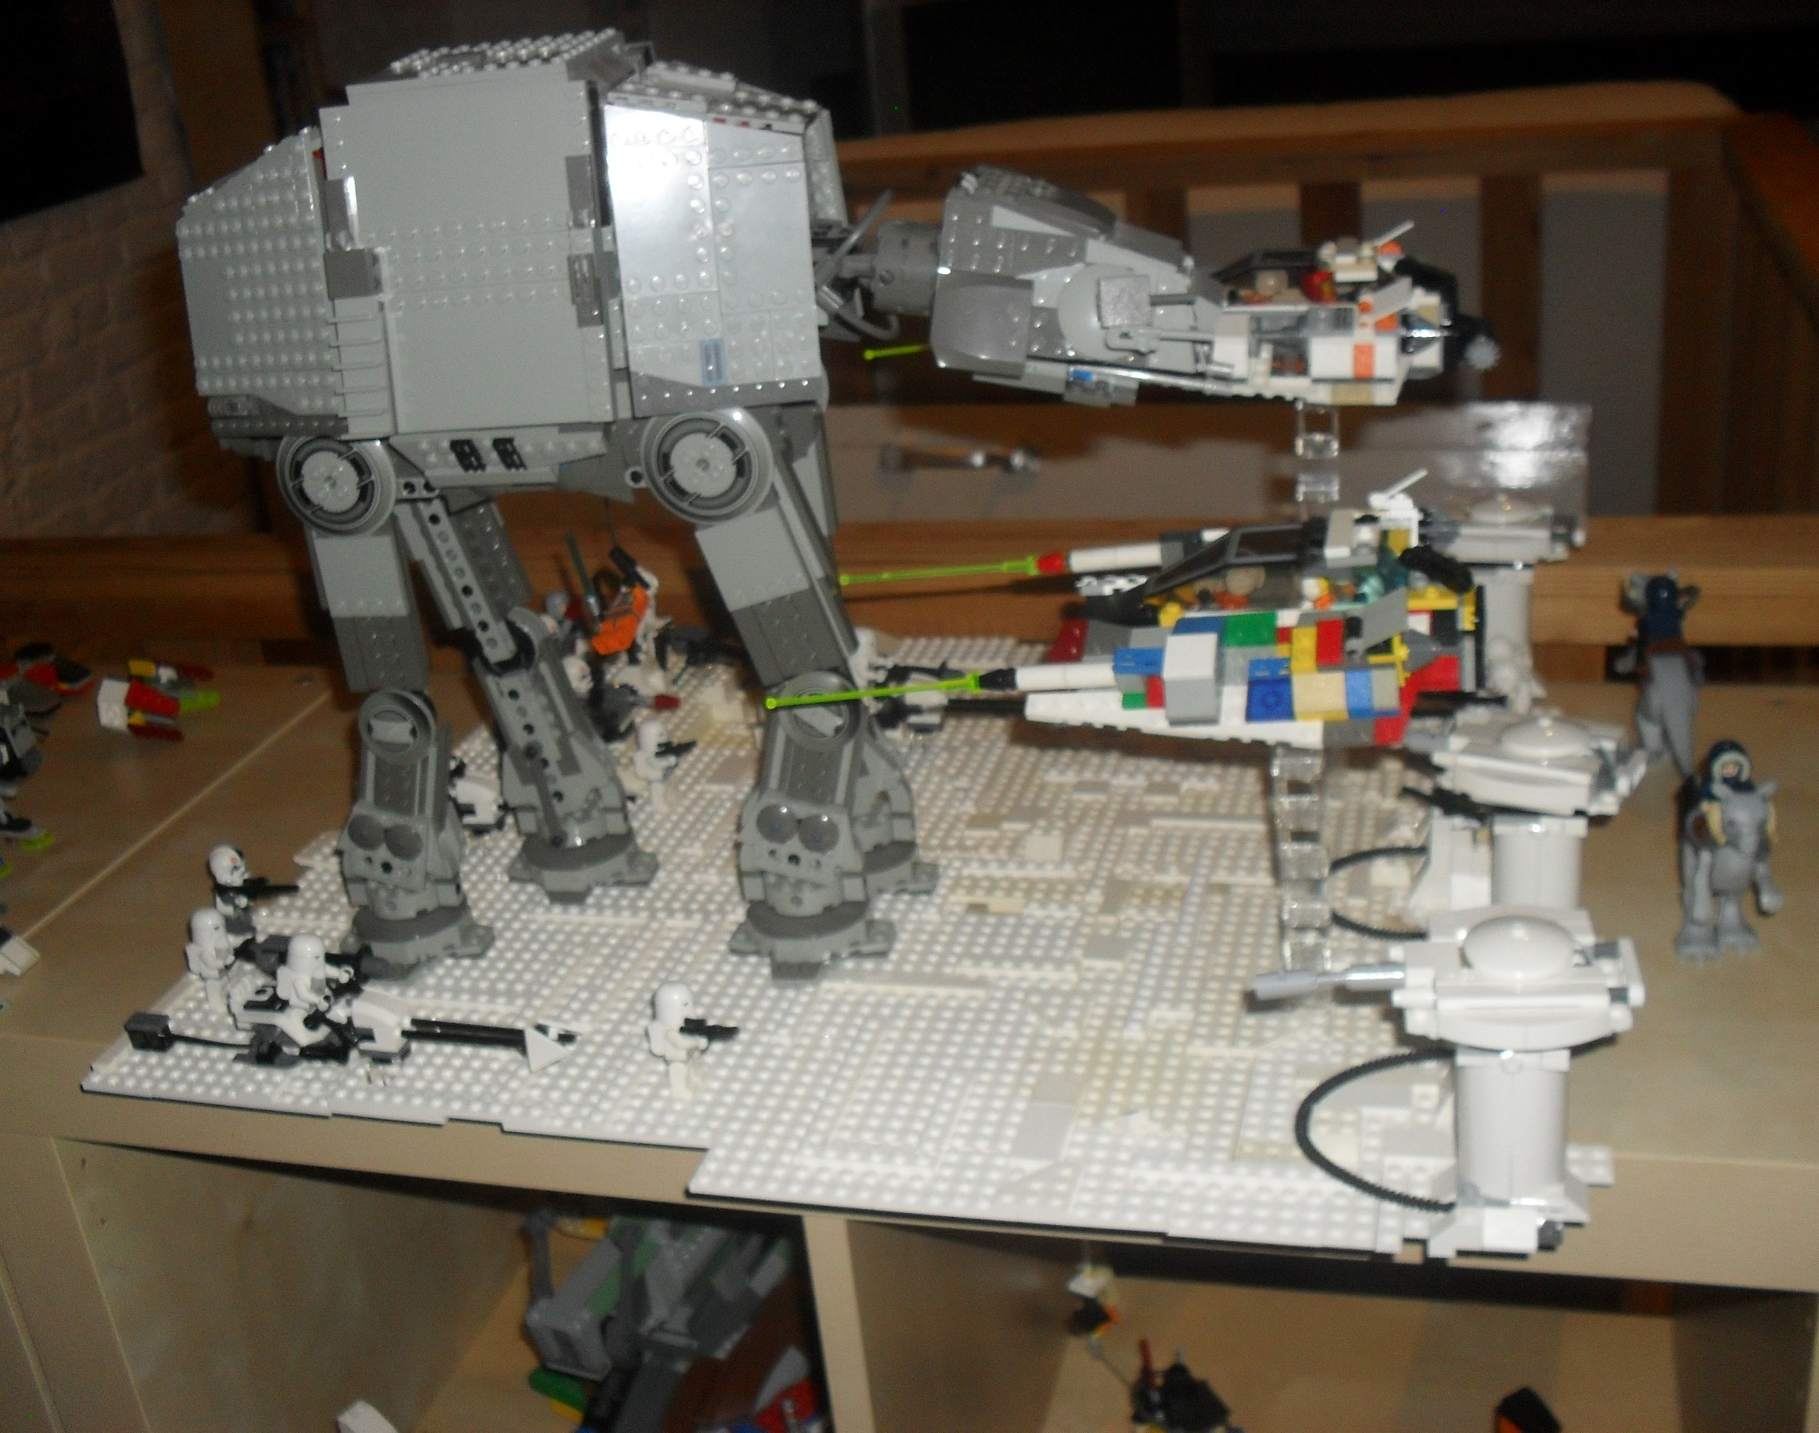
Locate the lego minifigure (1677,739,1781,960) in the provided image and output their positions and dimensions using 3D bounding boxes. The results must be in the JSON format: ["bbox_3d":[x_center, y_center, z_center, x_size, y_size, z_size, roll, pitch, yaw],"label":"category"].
[{"bbox_3d":[0.305,0.046,0.724,0.037,0.080,0.065,-1,23,11],"label":"lego minifigure"}]

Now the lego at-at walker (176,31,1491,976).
[{"bbox_3d":[-0.037,-0.078,0.730,0.463,0.353,0.134,1,23,16],"label":"lego at-at walker"}]

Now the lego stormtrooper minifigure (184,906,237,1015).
[{"bbox_3d":[-0.279,0.098,0.772,0.022,0.044,0.025,1,23,16],"label":"lego stormtrooper minifigure"}]

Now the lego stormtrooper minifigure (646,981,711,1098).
[{"bbox_3d":[-0.082,0.114,0.683,0.023,0.044,0.025,1,23,16],"label":"lego stormtrooper minifigure"}]

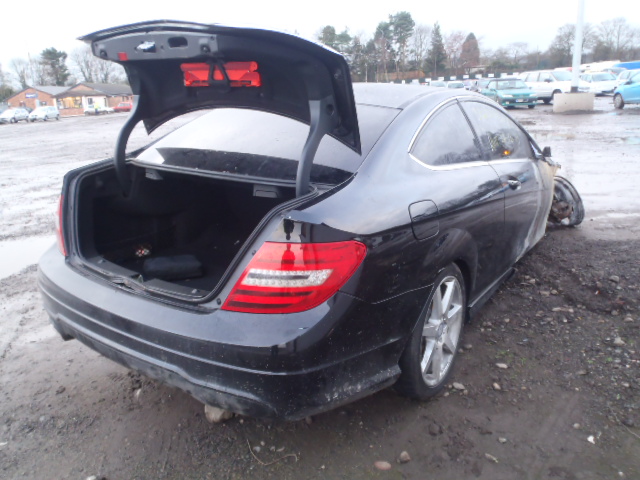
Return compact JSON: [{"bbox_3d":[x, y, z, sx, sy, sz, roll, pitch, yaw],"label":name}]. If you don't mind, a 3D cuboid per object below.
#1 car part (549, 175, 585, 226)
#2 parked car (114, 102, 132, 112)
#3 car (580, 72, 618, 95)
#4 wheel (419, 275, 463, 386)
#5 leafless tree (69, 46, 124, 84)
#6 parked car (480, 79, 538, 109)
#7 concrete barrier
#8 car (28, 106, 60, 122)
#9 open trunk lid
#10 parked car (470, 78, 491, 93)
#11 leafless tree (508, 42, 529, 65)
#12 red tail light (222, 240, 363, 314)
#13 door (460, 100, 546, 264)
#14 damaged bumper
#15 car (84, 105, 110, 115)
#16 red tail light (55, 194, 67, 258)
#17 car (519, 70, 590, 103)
[{"bbox_3d":[2.250,-0.356,4.720,0.240,0.480,0.450,-16,18,-8],"label":"car part"},{"bbox_3d":[-28.061,-18.684,73.000,4.000,1.400,1.680,-3,16,1],"label":"parked car"},{"bbox_3d":[16.611,-9.732,32.579,1.720,1.430,4.250,-2,16,4],"label":"car"},{"bbox_3d":[0.478,0.394,2.368,0.200,0.490,0.490,12,20,33],"label":"wheel"},{"bbox_3d":[-37.799,-27.480,88.890,8.800,10.800,7.920,-11,18,-25],"label":"leafless tree"},{"bbox_3d":[9.550,-7.480,26.400,1.690,1.370,4.100,-2,16,5],"label":"parked car"},{"bbox_3d":[10.220,-5.559,20.830,1.480,0.730,0.750,3,17,21],"label":"concrete barrier"},{"bbox_3d":[-28.100,-12.930,53.000,1.690,1.470,3.950,-5,16,-7],"label":"car"},{"bbox_3d":[-0.504,-0.514,2.091,1.310,0.680,0.570,10,19,34],"label":"open trunk lid"},{"bbox_3d":[10.321,-9.386,32.679,1.720,1.430,4.200,-3,16,1],"label":"parked car"},{"bbox_3d":[43.640,-38.807,114.153,4.200,8.900,4.200,3,17,21],"label":"leafless tree"},{"bbox_3d":[-0.090,0.109,1.704,0.360,0.255,0.340,7,17,26],"label":"red tail light"},{"bbox_3d":[1.231,-0.377,3.332,0.300,1.060,1.480,12,20,33],"label":"door"},{"bbox_3d":[-0.532,0.281,2.241,1.760,0.500,0.780,12,20,33],"label":"damaged bumper"},{"bbox_3d":[-29.950,-17.645,70.000,4.100,1.420,1.700,-6,16,-7],"label":"car"},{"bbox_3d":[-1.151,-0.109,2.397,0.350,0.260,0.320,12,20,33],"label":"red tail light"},{"bbox_3d":[12.063,-8.154,27.726,1.740,1.620,4.350,-7,17,-13],"label":"car"}]

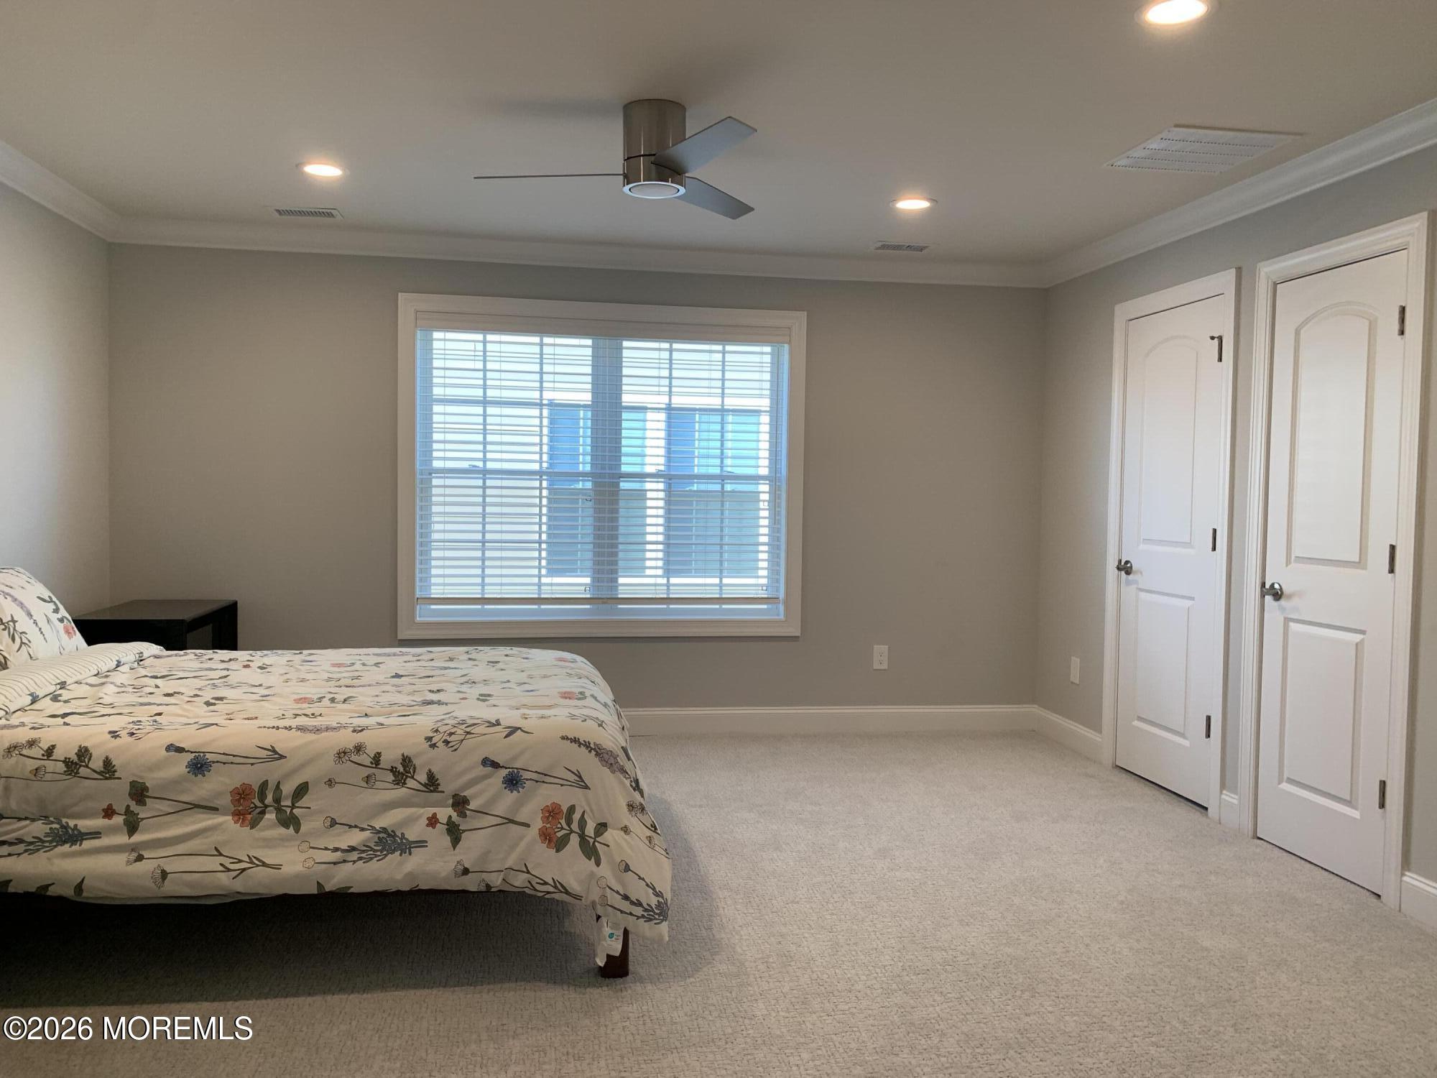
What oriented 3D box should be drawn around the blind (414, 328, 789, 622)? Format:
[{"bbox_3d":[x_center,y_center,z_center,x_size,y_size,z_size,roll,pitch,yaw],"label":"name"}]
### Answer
[{"bbox_3d":[-0.555,-0.330,5.398,1.840,1.441,0.060,0,3,-10],"label":"blind"}]

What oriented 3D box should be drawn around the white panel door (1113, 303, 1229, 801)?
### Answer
[{"bbox_3d":[1.932,0.044,4.597,0.045,2.032,0.682,0,3,-10],"label":"white panel door"}]

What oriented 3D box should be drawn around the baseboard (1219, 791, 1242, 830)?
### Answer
[{"bbox_3d":[1.983,1.047,4.161,0.018,0.136,0.124,0,3,-10],"label":"baseboard"}]

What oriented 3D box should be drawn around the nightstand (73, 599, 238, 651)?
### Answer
[{"bbox_3d":[-2.379,0.665,4.595,0.455,0.735,0.760,0,3,-10],"label":"nightstand"}]

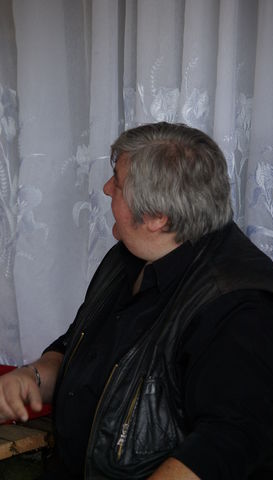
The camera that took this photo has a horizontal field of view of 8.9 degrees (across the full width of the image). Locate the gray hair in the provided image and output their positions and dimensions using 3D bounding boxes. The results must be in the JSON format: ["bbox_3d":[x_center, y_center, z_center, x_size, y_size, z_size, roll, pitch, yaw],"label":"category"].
[{"bbox_3d":[0.069,-0.111,3.450,0.238,0.235,0.200,8,16,22],"label":"gray hair"}]

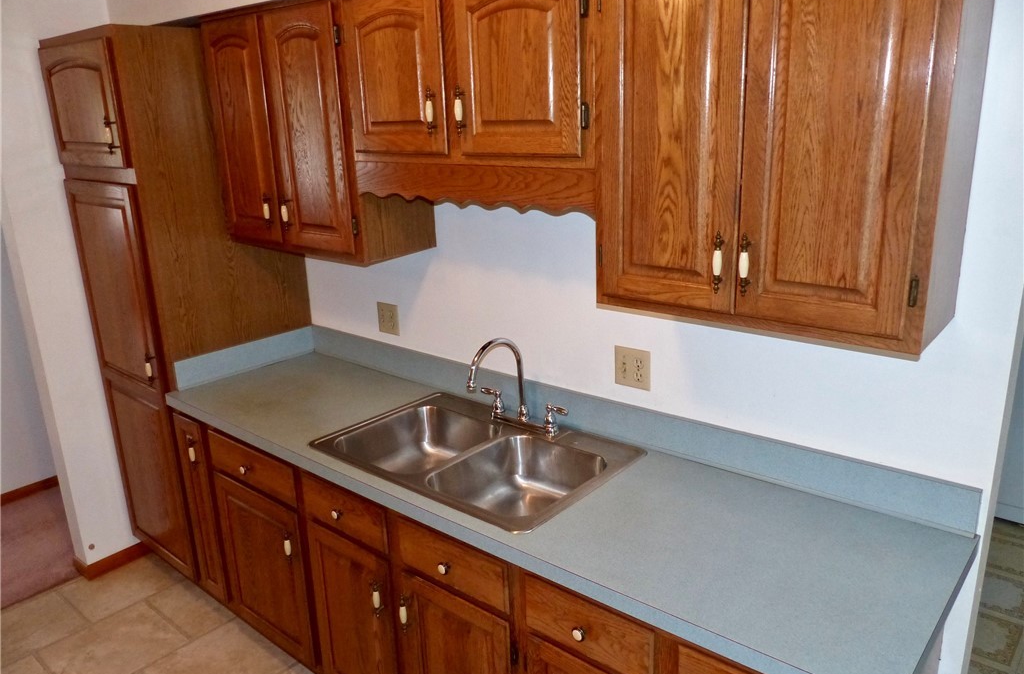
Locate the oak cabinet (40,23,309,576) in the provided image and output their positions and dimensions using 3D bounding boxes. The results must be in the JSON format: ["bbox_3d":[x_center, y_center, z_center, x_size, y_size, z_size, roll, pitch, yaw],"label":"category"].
[{"bbox_3d":[-1.263,-0.067,3.014,0.605,2.137,0.637,11,21,39],"label":"oak cabinet"}]

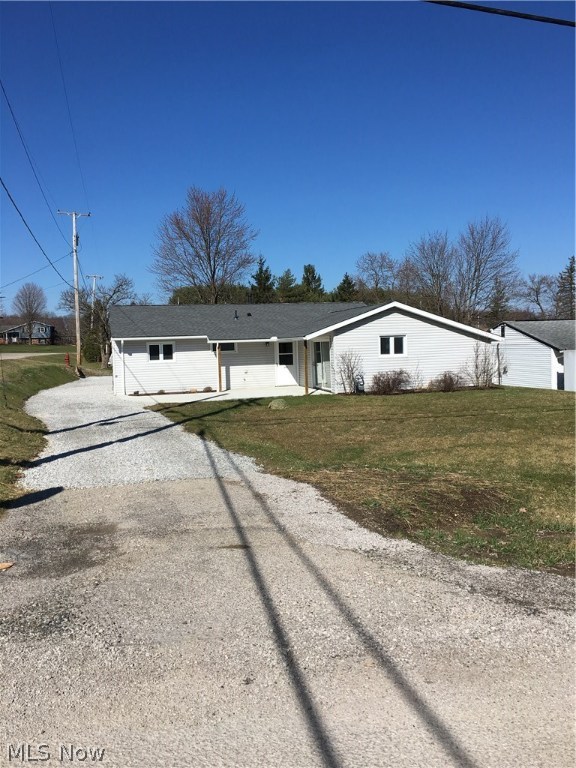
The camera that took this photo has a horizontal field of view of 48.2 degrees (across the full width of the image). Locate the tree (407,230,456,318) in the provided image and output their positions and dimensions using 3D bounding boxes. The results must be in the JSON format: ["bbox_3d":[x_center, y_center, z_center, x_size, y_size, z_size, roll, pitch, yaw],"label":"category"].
[{"bbox_3d":[15.352,-9.755,68.455,5.180,12.970,5.180,-2,4,0],"label":"tree"}]

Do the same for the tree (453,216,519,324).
[{"bbox_3d":[20.149,-10.070,65.482,6.530,13.740,6.530,-2,4,0],"label":"tree"}]

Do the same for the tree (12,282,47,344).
[{"bbox_3d":[-48.847,-13.355,122.414,6.320,11.820,6.320,-2,4,0],"label":"tree"}]

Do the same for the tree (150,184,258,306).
[{"bbox_3d":[-6.541,-8.751,52.507,8.550,14.460,8.550,-2,4,0],"label":"tree"}]

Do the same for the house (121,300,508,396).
[{"bbox_3d":[-0.463,-1.905,30.054,15.150,4.050,13.500,-3,4,-15],"label":"house"}]

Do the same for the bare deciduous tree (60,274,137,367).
[{"bbox_3d":[-12.868,-4.327,44.222,5.090,6.340,4.580,-2,4,0],"label":"bare deciduous tree"}]

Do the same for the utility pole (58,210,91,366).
[{"bbox_3d":[-14.464,-6.480,44.000,2.150,10.610,0.450,-3,4,-15],"label":"utility pole"}]

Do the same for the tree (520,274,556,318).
[{"bbox_3d":[32.058,-9.344,82.324,4.500,9.250,4.500,-2,4,0],"label":"tree"}]

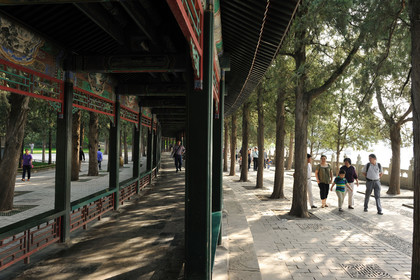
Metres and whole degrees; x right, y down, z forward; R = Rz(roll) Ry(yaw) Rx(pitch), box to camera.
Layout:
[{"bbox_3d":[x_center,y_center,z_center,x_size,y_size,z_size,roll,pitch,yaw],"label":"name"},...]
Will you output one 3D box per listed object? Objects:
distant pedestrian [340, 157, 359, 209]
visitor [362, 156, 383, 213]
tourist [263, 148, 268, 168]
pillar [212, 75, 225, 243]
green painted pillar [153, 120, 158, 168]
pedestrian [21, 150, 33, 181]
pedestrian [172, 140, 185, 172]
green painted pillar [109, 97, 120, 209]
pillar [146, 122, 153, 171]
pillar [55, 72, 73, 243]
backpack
[{"bbox_3d":[4.344,1.338,11.236,0.540,1.580,0.400,0,-1,6],"label":"distant pedestrian"},{"bbox_3d":[4.733,1.262,10.487,0.560,1.710,0.480,0,-1,6],"label":"visitor"},{"bbox_3d":[4.373,1.504,29.286,0.500,1.640,0.380,0,-1,9],"label":"tourist"},{"bbox_3d":[0.085,0.255,5.282,0.185,2.530,0.185,0,-1,1],"label":"pillar"},{"bbox_3d":[-2.343,0.351,15.631,0.185,2.530,0.185,0,-1,-3],"label":"green painted pillar"},{"bbox_3d":[-9.381,1.304,18.586,0.540,1.620,0.360,1,-1,-11],"label":"pedestrian"},{"bbox_3d":[-1.577,0.833,18.392,0.580,1.640,0.400,0,-1,-3],"label":"pedestrian"},{"bbox_3d":[-2.087,0.270,7.974,0.185,2.530,0.185,0,-1,1],"label":"green painted pillar"},{"bbox_3d":[-2.172,0.325,13.082,0.185,2.530,0.185,0,-1,-2],"label":"pillar"},{"bbox_3d":[-2.176,0.241,5.408,0.185,2.530,0.185,0,-1,1],"label":"pillar"},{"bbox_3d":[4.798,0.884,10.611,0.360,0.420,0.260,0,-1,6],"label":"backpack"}]

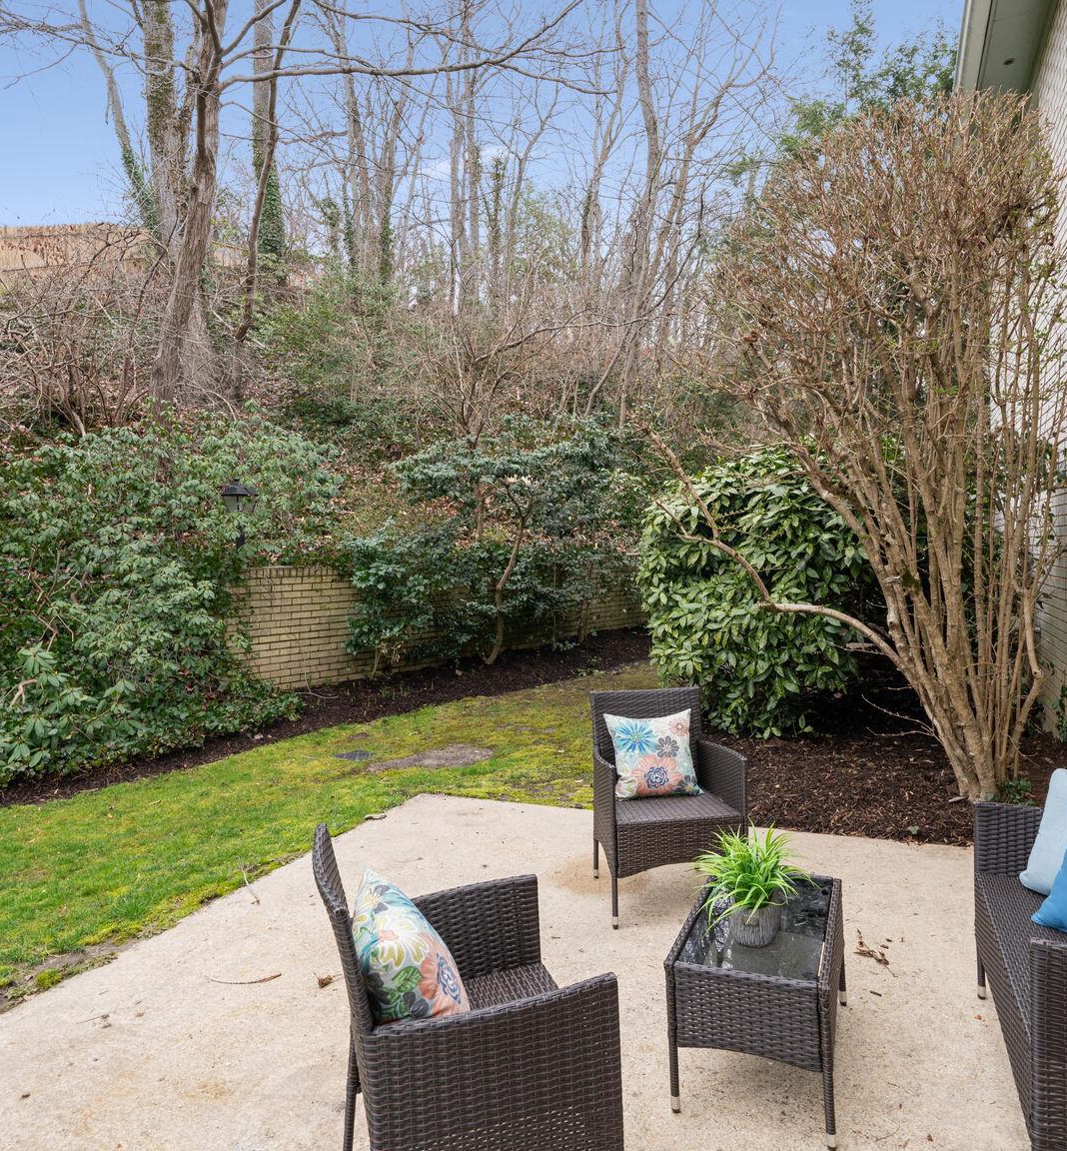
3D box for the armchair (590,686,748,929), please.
[{"bbox_3d":[0.556,0.953,3.475,0.545,0.845,0.550,-1,2,-6],"label":"armchair"}]

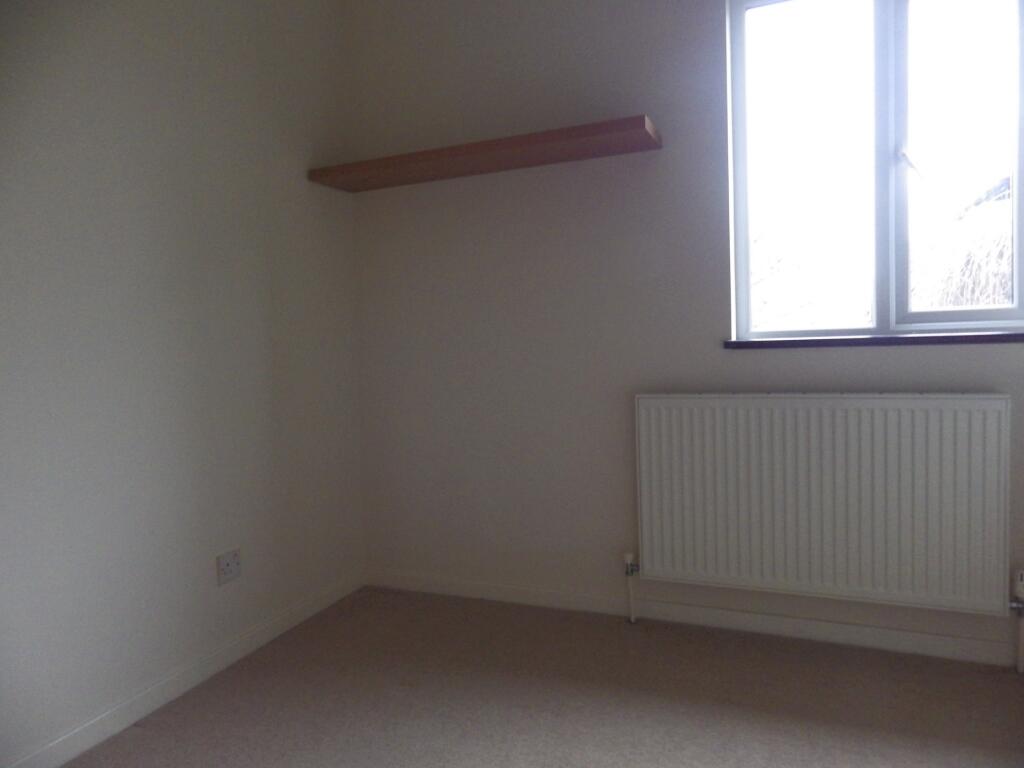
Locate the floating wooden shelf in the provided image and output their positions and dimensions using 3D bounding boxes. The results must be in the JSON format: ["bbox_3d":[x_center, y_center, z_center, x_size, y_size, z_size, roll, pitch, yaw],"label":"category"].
[{"bbox_3d":[-0.126,-0.762,2.210,1.198,0.039,0.240,0,3,22],"label":"floating wooden shelf"}]

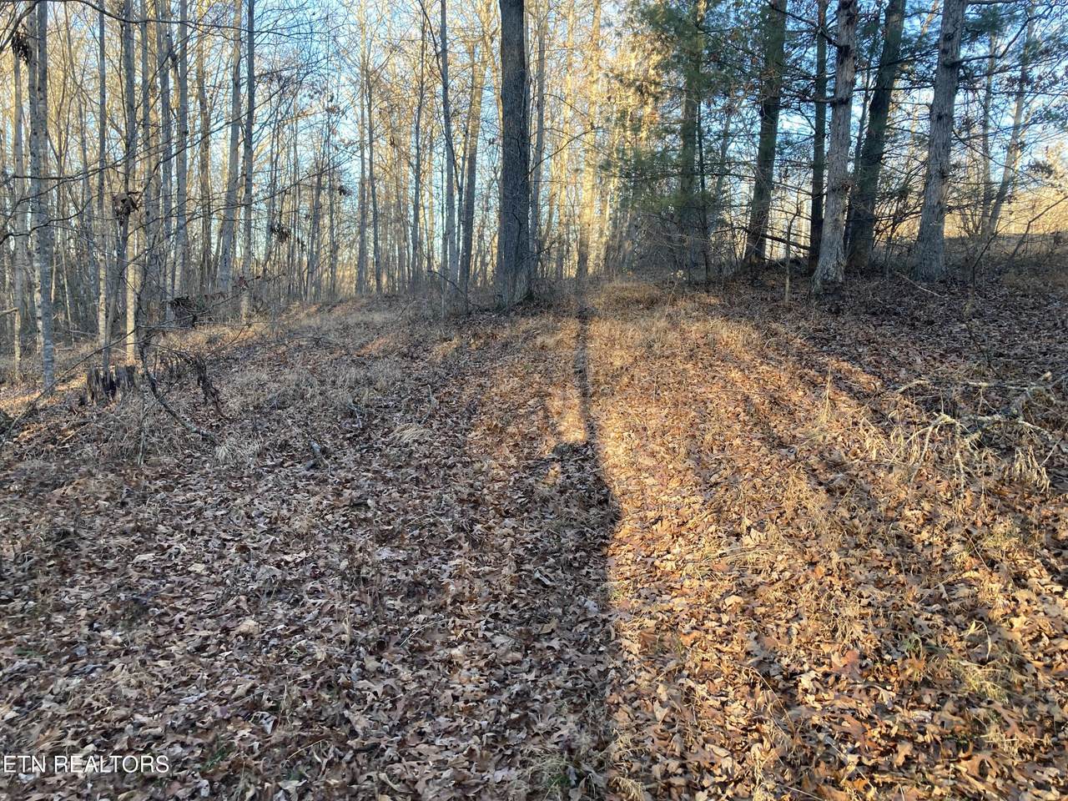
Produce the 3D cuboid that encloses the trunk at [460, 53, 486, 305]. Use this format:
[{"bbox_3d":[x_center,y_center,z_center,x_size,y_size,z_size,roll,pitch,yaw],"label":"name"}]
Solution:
[{"bbox_3d":[-1.252,-4.505,17.725,0.270,5.040,0.250,5,6,0],"label":"trunk"}]

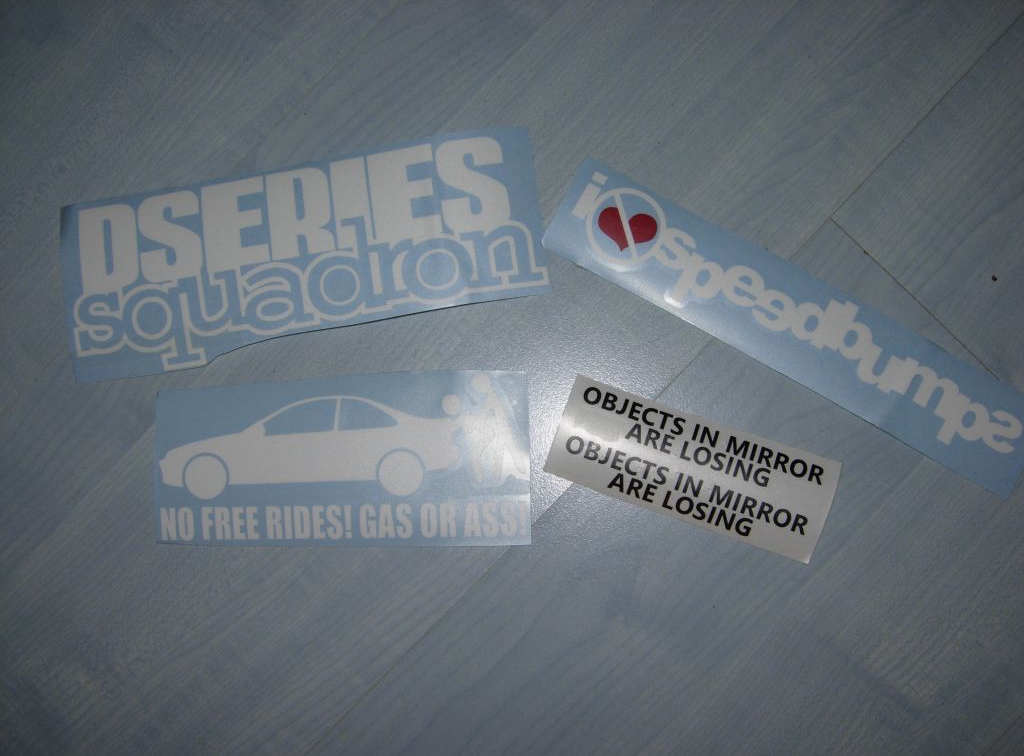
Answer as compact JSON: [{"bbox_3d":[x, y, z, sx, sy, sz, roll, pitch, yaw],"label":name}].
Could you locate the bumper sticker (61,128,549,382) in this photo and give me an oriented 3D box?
[{"bbox_3d":[-0.086,-0.052,0.436,0.202,0.002,0.074,-10,85,3],"label":"bumper sticker"}]

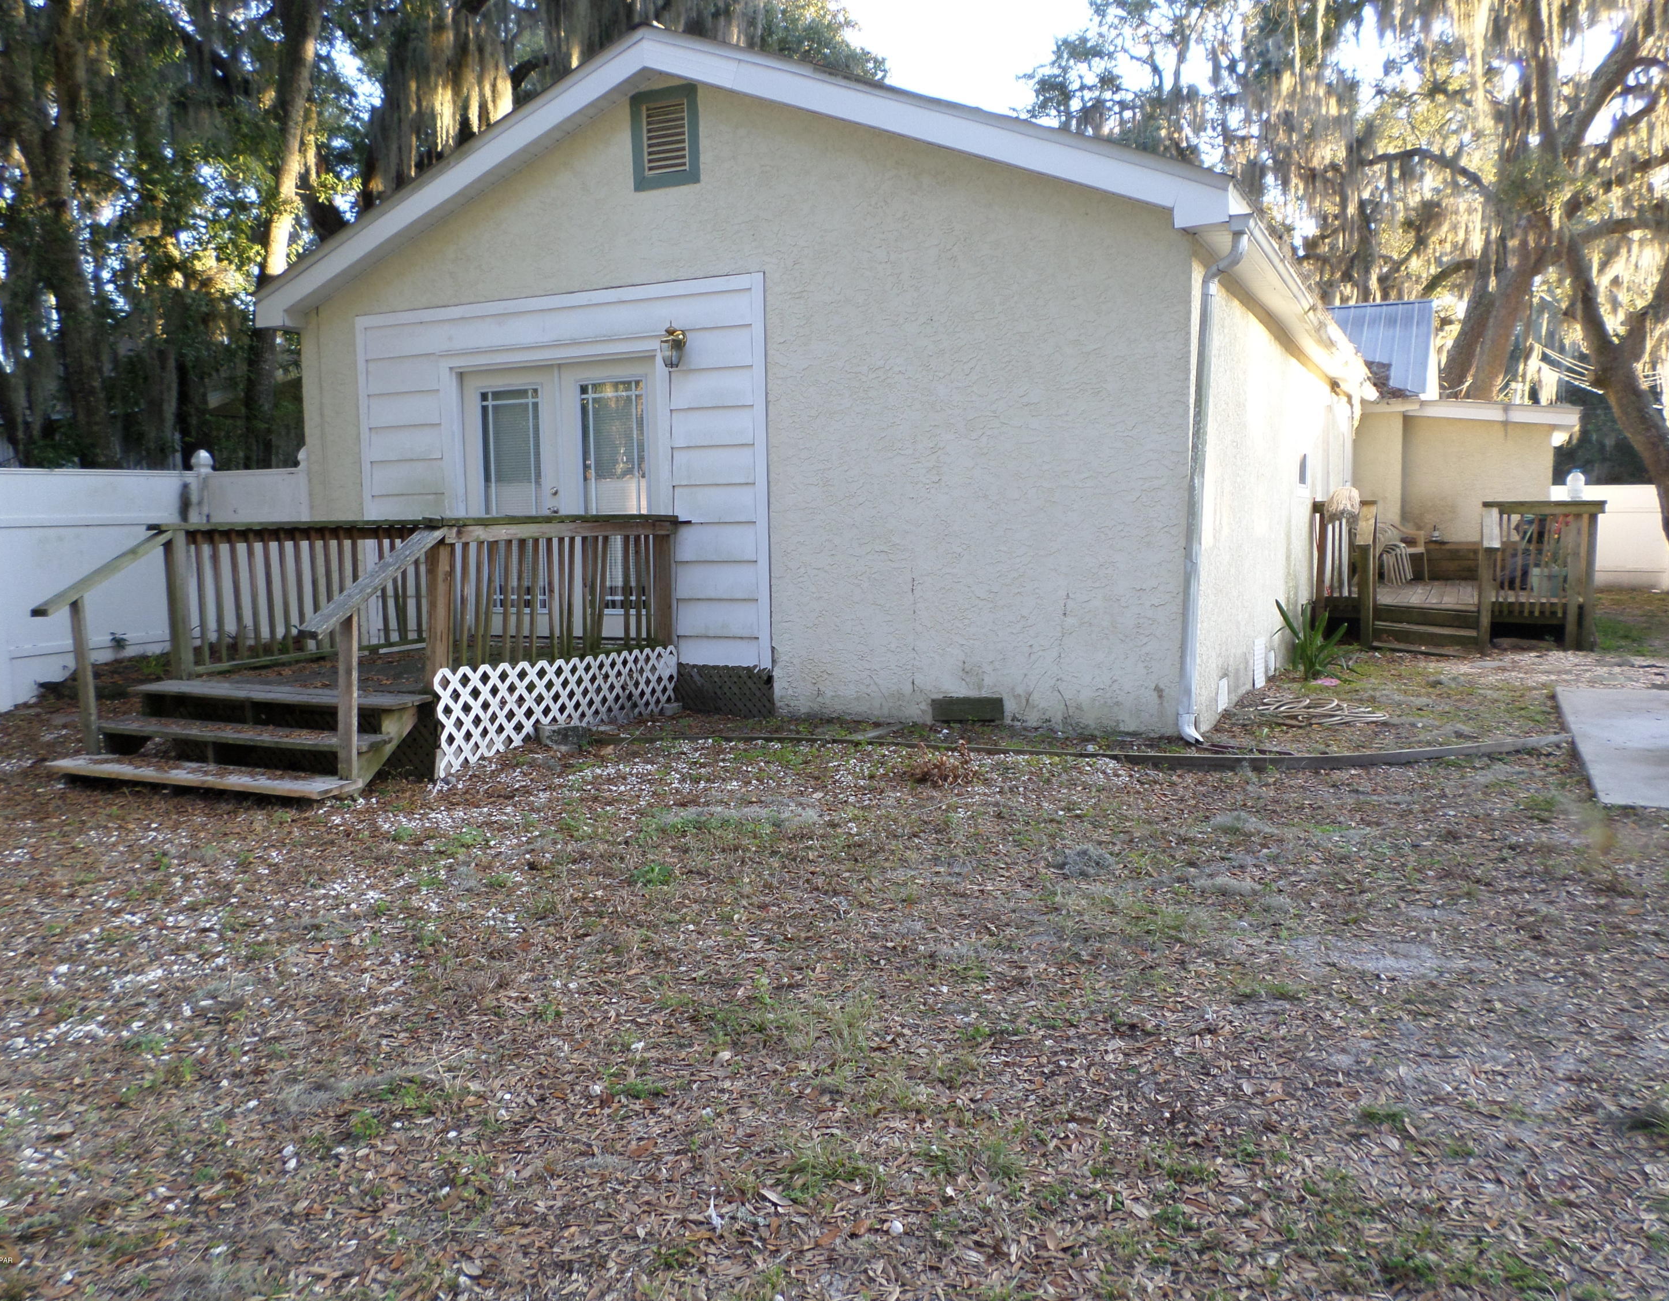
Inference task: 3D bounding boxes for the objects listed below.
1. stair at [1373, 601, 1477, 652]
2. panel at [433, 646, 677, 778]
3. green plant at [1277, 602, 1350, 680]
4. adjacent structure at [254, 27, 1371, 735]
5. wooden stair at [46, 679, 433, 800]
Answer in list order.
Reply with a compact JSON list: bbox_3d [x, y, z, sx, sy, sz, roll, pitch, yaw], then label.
[{"bbox_3d":[6.294,-0.225,13.395,1.070,0.460,0.700,2,7,26],"label":"stair"},{"bbox_3d":[-1.655,0.305,7.925,0.050,0.550,2.380,2,7,26],"label":"panel"},{"bbox_3d":[4.201,-0.076,11.032,0.630,0.680,0.600,2,7,26],"label":"green plant"},{"bbox_3d":[1.288,-2.418,13.727,7.900,4.690,11.350,2,7,26],"label":"adjacent structure"},{"bbox_3d":[-3.271,0.474,6.943,2.080,0.440,0.840,2,7,26],"label":"wooden stair"}]

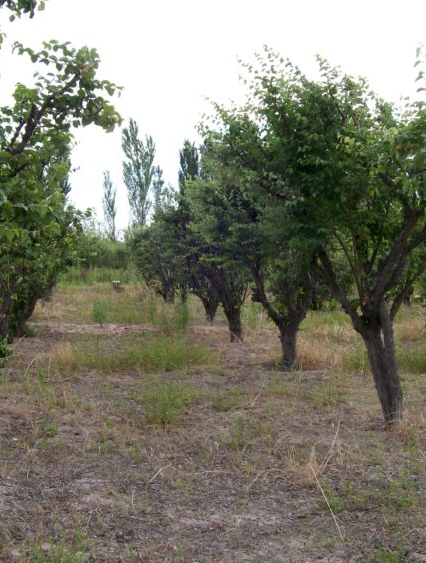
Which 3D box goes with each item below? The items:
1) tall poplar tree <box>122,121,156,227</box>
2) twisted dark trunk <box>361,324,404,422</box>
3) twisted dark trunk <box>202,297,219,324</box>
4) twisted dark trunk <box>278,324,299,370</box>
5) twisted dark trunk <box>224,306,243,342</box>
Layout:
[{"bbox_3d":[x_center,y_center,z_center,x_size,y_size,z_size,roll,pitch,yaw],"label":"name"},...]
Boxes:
[{"bbox_3d":[-5.841,-7.450,62.000,2.702,11.007,2.600,-1,3,-10],"label":"tall poplar tree"},{"bbox_3d":[1.451,0.783,6.716,0.351,0.861,0.280,-1,3,-10],"label":"twisted dark trunk"},{"bbox_3d":[-0.047,0.521,14.518,0.289,0.484,0.270,-1,3,-10],"label":"twisted dark trunk"},{"bbox_3d":[0.897,0.784,9.265,0.230,0.546,0.230,0,3,0],"label":"twisted dark trunk"},{"bbox_3d":[0.308,0.647,11.740,0.263,0.542,0.250,-1,3,-10],"label":"twisted dark trunk"}]

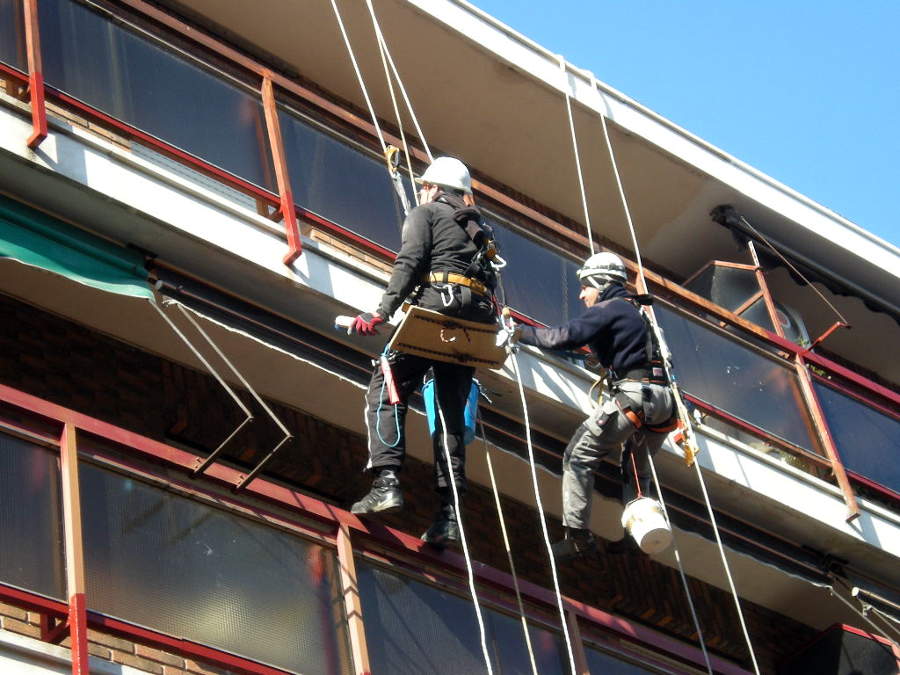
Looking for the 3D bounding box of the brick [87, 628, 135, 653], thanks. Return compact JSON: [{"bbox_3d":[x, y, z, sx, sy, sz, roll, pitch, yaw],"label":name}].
[{"bbox_3d":[-1.397,1.243,9.059,0.242,0.052,0.115,25,-53,-35],"label":"brick"}]

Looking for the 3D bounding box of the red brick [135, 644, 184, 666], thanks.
[{"bbox_3d":[-1.208,1.321,9.179,0.242,0.052,0.115,25,-53,-35],"label":"red brick"}]

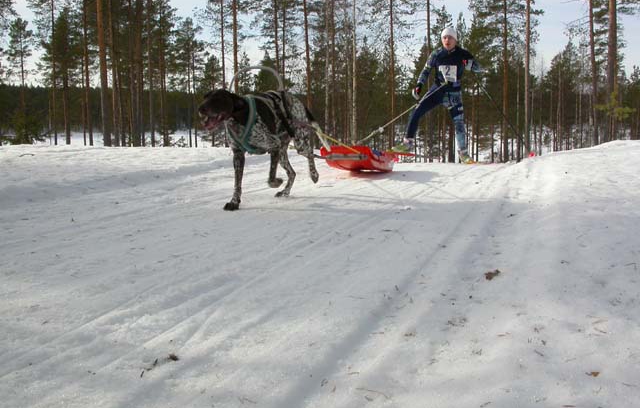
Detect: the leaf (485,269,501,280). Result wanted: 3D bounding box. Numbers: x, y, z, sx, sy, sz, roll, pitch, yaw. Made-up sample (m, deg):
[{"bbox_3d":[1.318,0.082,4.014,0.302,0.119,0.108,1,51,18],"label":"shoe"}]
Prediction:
[{"bbox_3d":[0.520,0.213,2.120,0.045,0.022,0.055,4,8,30],"label":"leaf"}]

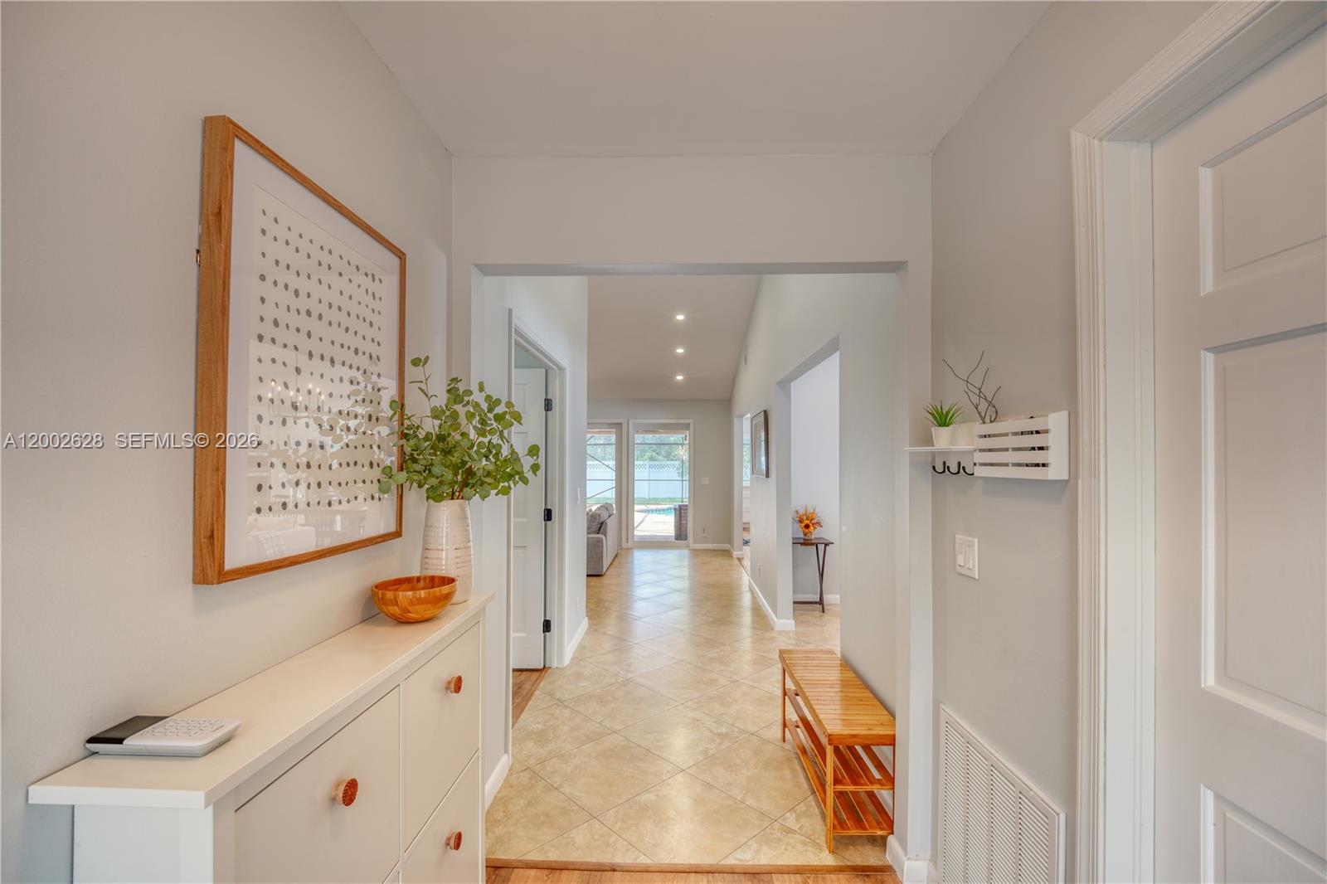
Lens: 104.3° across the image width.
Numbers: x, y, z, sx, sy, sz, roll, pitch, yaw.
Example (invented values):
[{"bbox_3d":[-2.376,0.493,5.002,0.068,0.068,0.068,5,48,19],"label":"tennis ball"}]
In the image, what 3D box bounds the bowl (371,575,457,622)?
[{"bbox_3d":[-0.615,0.396,1.275,0.207,0.088,0.207,0,-1,0],"label":"bowl"}]

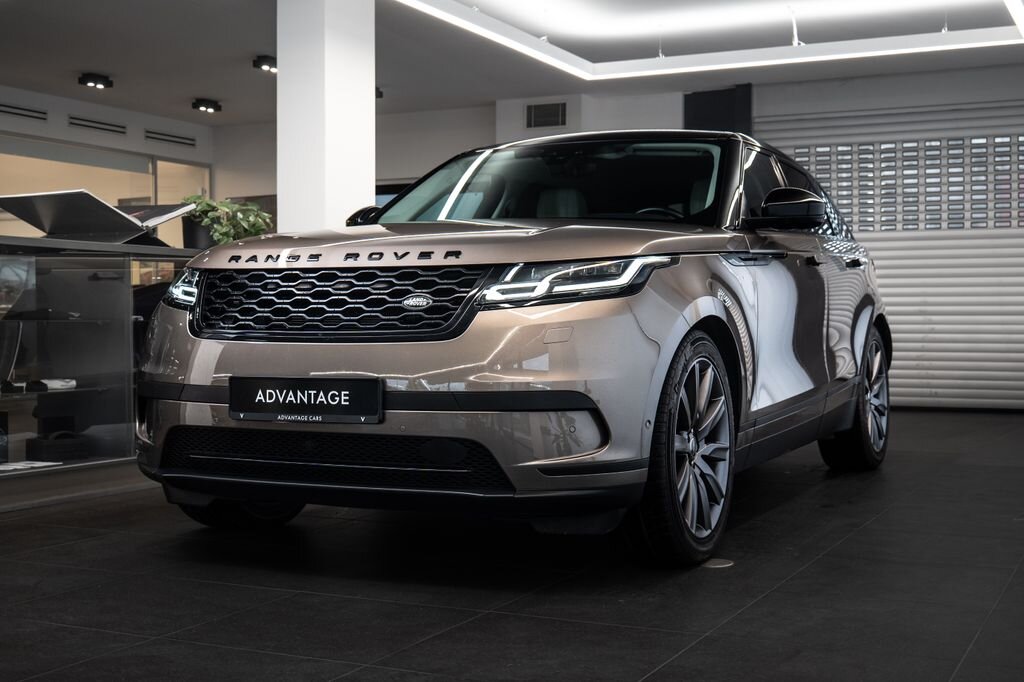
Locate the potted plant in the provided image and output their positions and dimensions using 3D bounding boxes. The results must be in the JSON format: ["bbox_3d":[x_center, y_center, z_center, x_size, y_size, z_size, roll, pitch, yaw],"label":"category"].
[{"bbox_3d":[-1.548,-0.625,6.950,0.480,0.345,0.380,0,1,0],"label":"potted plant"}]

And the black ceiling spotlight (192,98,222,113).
[{"bbox_3d":[-3.089,-2.385,12.959,0.140,0.100,0.270,0,1,27],"label":"black ceiling spotlight"}]

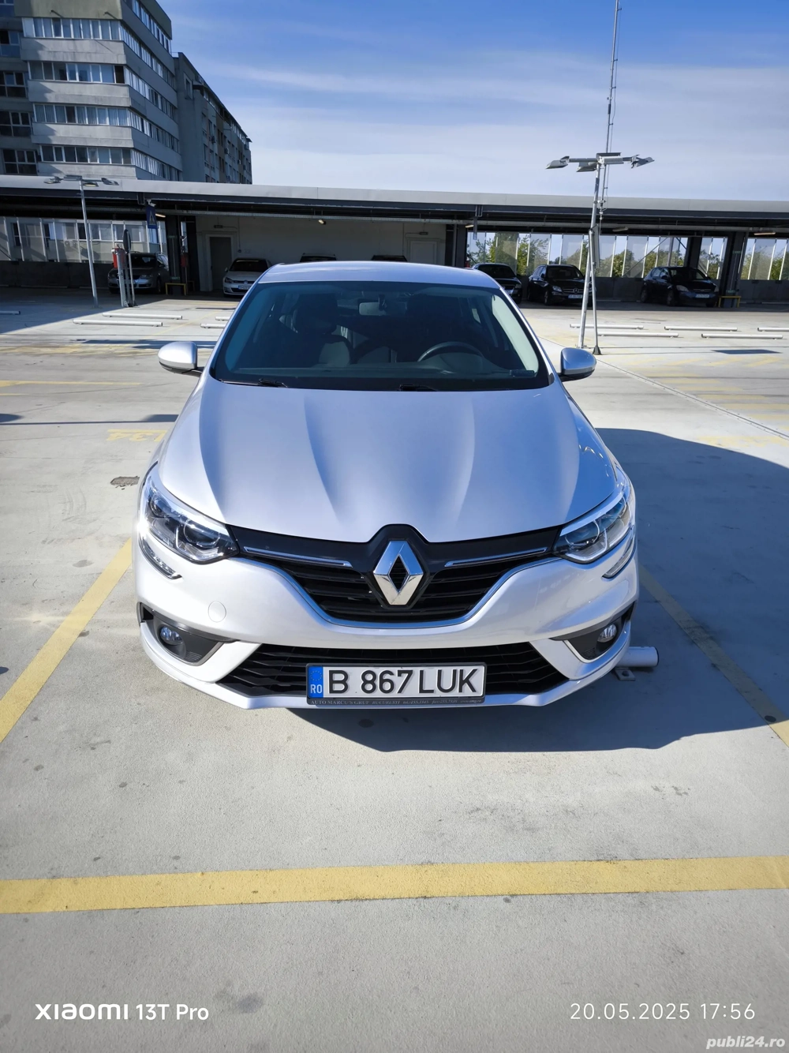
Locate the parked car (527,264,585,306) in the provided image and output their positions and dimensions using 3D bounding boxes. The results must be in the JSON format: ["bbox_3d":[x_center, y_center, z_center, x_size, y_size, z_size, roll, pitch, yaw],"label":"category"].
[{"bbox_3d":[6.498,-9.490,28.615,1.800,1.470,4.450,0,20,-4],"label":"parked car"}]

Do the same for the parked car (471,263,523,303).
[{"bbox_3d":[3.875,-9.694,28.936,1.810,1.480,4.500,0,20,-4],"label":"parked car"}]

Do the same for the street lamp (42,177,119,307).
[{"bbox_3d":[-8.618,-7.998,20.621,1.950,3.430,1.600,0,20,-4],"label":"street lamp"}]

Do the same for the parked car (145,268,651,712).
[{"bbox_3d":[-0.114,-0.733,4.163,1.860,1.445,4.600,0,20,-4],"label":"parked car"}]

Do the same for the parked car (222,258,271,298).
[{"bbox_3d":[-5.651,-9.935,29.106,1.800,1.460,4.270,0,20,-4],"label":"parked car"}]

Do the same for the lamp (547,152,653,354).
[{"bbox_3d":[3.739,-5.181,13.921,1.900,3.430,1.550,0,20,-4],"label":"lamp"}]

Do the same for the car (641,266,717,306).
[{"bbox_3d":[11.632,-9.787,29.677,1.760,1.480,4.150,0,20,-4],"label":"car"}]

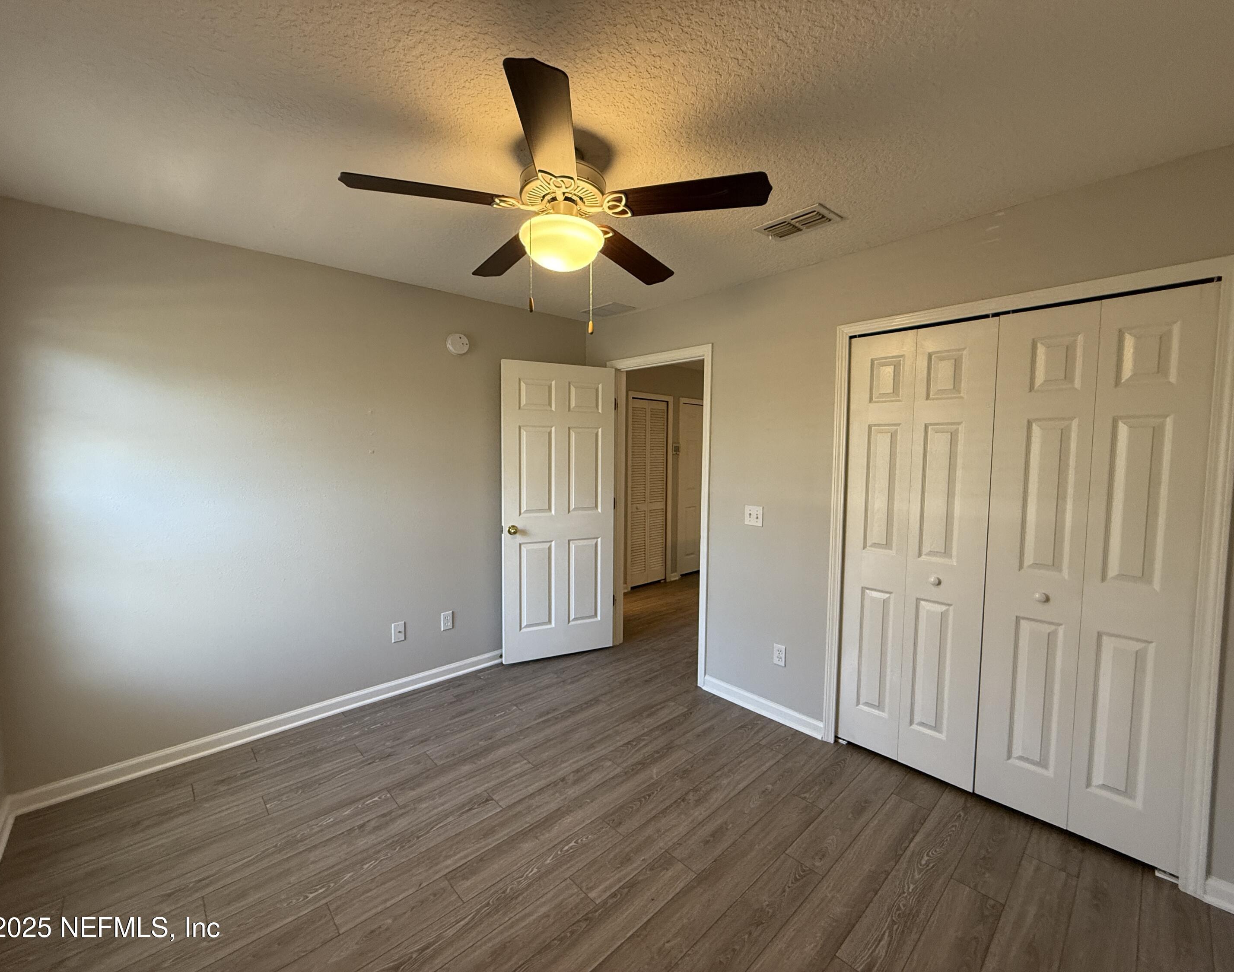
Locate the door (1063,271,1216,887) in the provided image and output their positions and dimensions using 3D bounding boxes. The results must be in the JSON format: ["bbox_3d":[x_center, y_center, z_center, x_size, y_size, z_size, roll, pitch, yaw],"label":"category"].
[{"bbox_3d":[1.858,0.340,1.857,0.038,2.000,0.301,-4,5,-43],"label":"door"}]

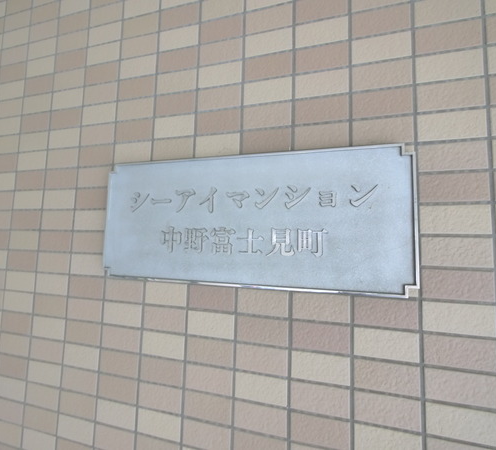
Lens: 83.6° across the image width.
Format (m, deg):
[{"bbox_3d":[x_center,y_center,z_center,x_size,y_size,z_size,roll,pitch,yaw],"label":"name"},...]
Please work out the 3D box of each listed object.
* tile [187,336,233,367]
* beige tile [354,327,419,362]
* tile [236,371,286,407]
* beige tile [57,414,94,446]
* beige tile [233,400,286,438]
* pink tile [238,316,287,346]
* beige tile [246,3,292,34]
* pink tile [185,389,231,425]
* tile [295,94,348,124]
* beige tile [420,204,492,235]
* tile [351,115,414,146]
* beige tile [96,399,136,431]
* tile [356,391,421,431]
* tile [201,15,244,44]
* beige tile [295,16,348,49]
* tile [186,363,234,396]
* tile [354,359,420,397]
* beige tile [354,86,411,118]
[{"bbox_3d":[-0.071,0.237,0.523,0.095,0.045,0.010,0,-5,17],"label":"tile"},{"bbox_3d":[0.220,0.190,0.444,0.095,0.045,0.009,0,-5,16],"label":"beige tile"},{"bbox_3d":[0.023,0.288,0.492,0.095,0.045,0.009,0,-5,17],"label":"tile"},{"bbox_3d":[-0.365,0.438,0.594,0.095,0.045,0.009,0,-5,17],"label":"beige tile"},{"bbox_3d":[0.023,0.336,0.486,0.095,0.045,0.010,0,-5,17],"label":"beige tile"},{"bbox_3d":[0.027,0.190,0.501,0.095,0.045,0.009,0,-5,17],"label":"pink tile"},{"bbox_3d":[0.043,-0.403,0.547,0.095,0.045,0.010,0,-5,17],"label":"beige tile"},{"bbox_3d":[-0.073,0.338,0.516,0.095,0.045,0.009,0,-5,16],"label":"pink tile"},{"bbox_3d":[0.133,-0.208,0.506,0.095,0.045,0.010,0,-5,16],"label":"tile"},{"bbox_3d":[0.320,-0.008,0.429,0.095,0.045,0.010,0,-5,17],"label":"beige tile"},{"bbox_3d":[0.229,-0.158,0.473,0.095,0.045,0.009,0,-5,17],"label":"tile"},{"bbox_3d":[-0.267,0.388,0.569,0.095,0.045,0.009,0,-5,16],"label":"beige tile"},{"bbox_3d":[0.216,0.288,0.436,0.095,0.045,0.010,0,-5,16],"label":"tile"},{"bbox_3d":[-0.053,-0.406,0.581,0.095,0.045,0.009,0,-5,16],"label":"tile"},{"bbox_3d":[0.137,-0.354,0.515,0.095,0.045,0.010,0,-5,17],"label":"beige tile"},{"bbox_3d":[-0.072,0.289,0.521,0.095,0.045,0.009,0,-5,17],"label":"tile"},{"bbox_3d":[0.217,0.239,0.439,0.095,0.045,0.009,0,-5,17],"label":"tile"},{"bbox_3d":[0.230,-0.207,0.477,0.095,0.045,0.009,0,-5,17],"label":"beige tile"}]

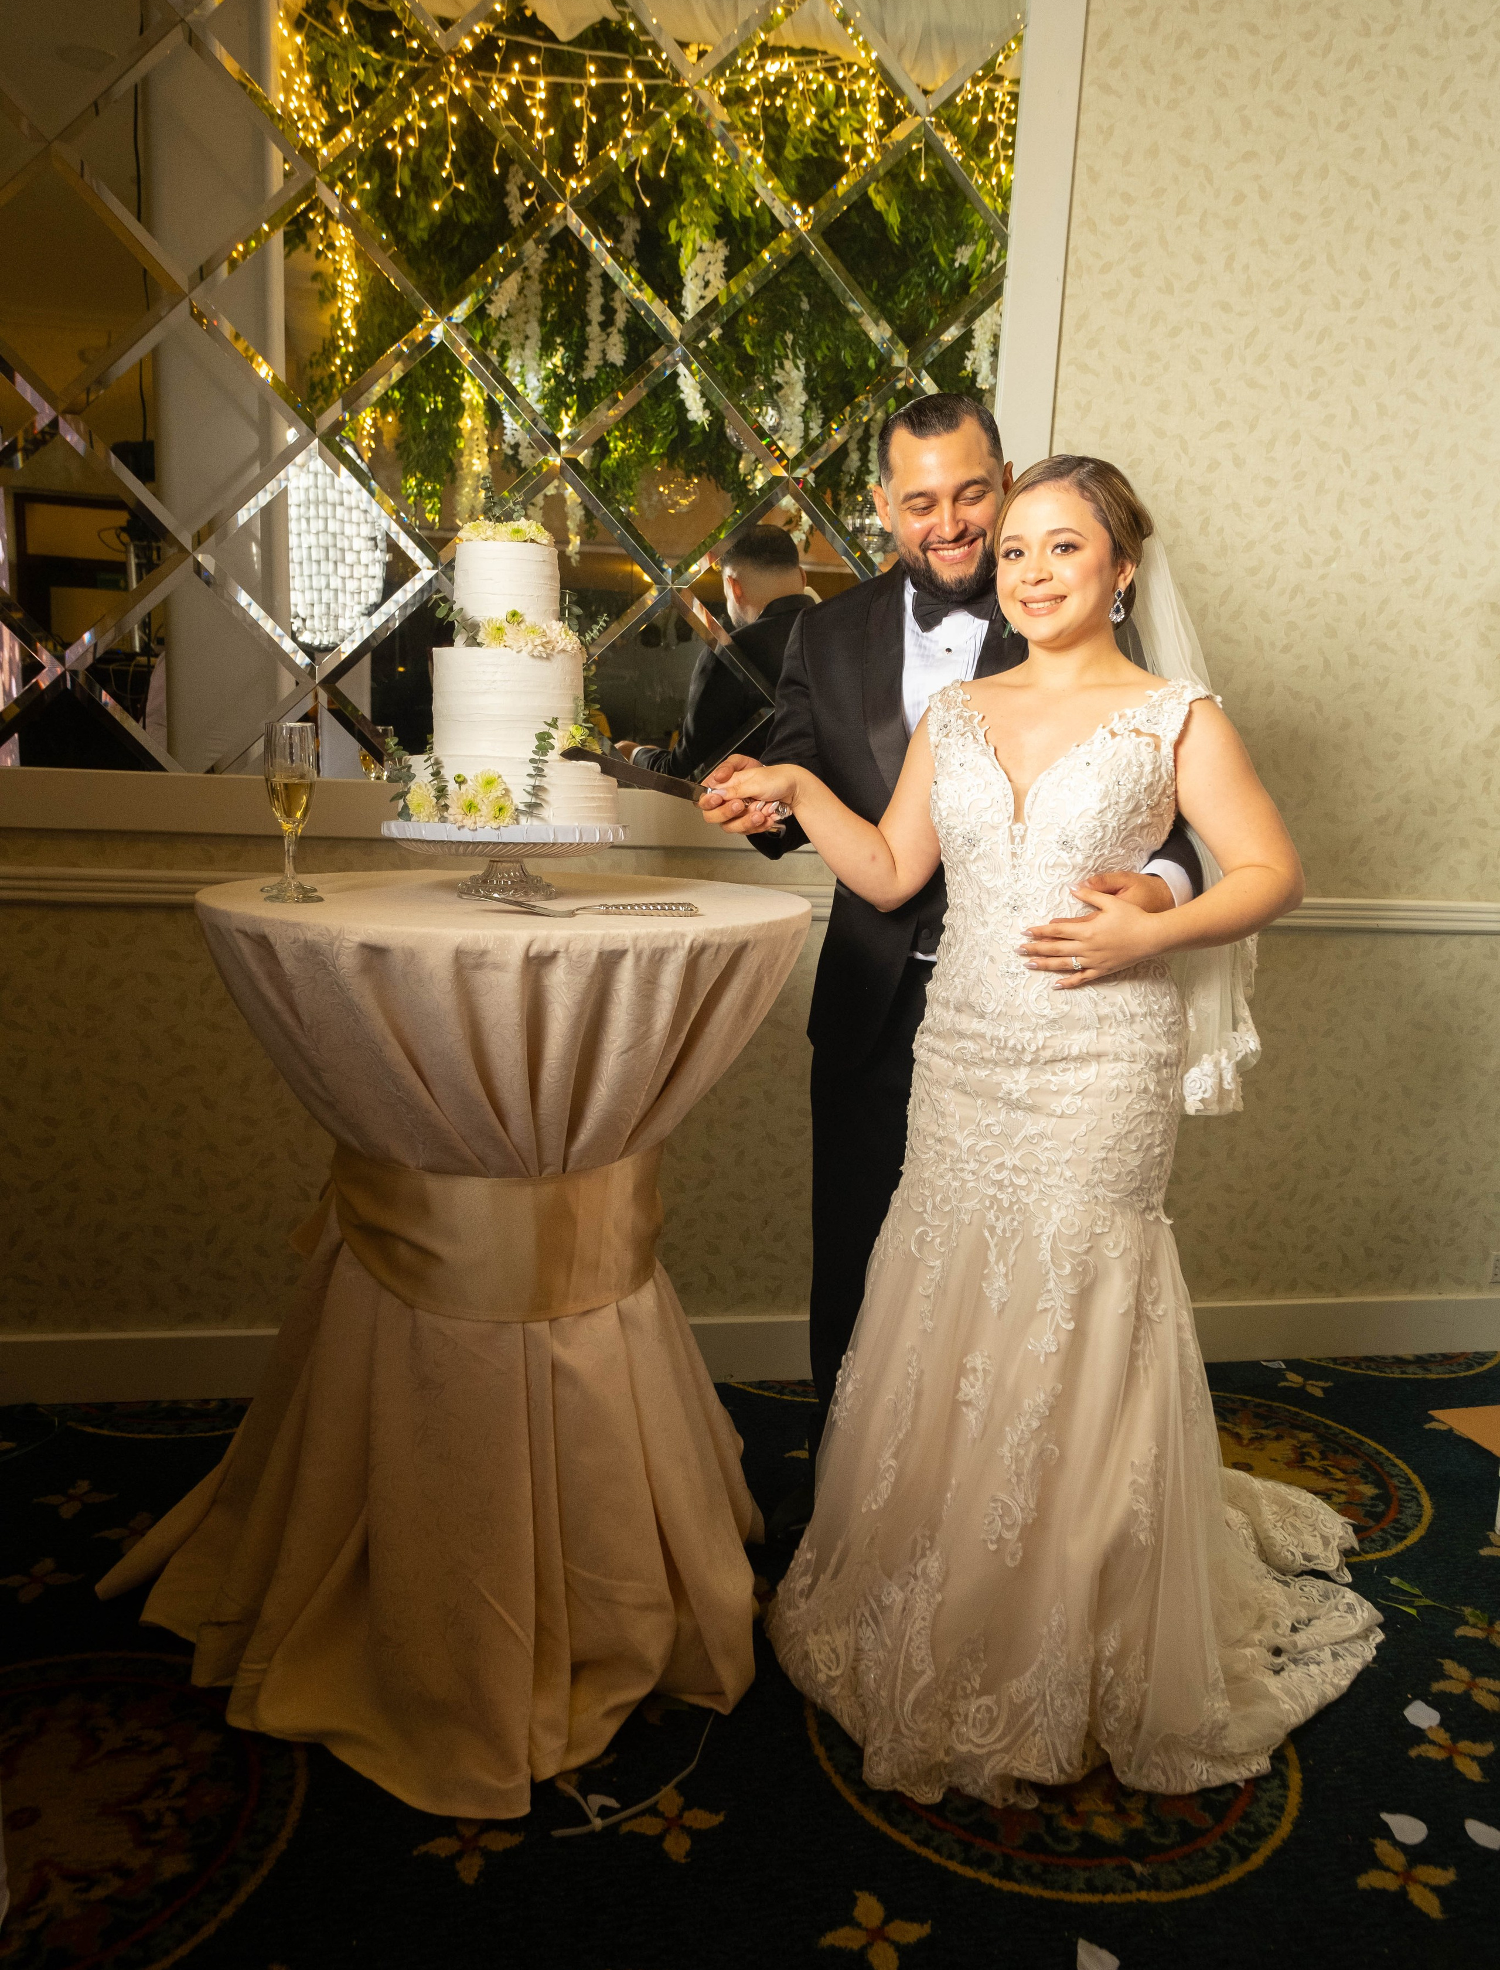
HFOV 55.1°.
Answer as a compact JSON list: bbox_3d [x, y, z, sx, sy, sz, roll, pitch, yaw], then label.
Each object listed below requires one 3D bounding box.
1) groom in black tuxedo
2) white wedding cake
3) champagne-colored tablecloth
[{"bbox_3d":[0.289,0.066,2.042,0.608,1.754,0.588,7,11,24],"label":"groom in black tuxedo"},{"bbox_3d":[-0.333,-0.421,1.968,0.309,0.416,0.304,1,11,-10],"label":"white wedding cake"},{"bbox_3d":[-0.419,0.395,2.039,0.921,1.049,0.872,1,11,-10],"label":"champagne-colored tablecloth"}]

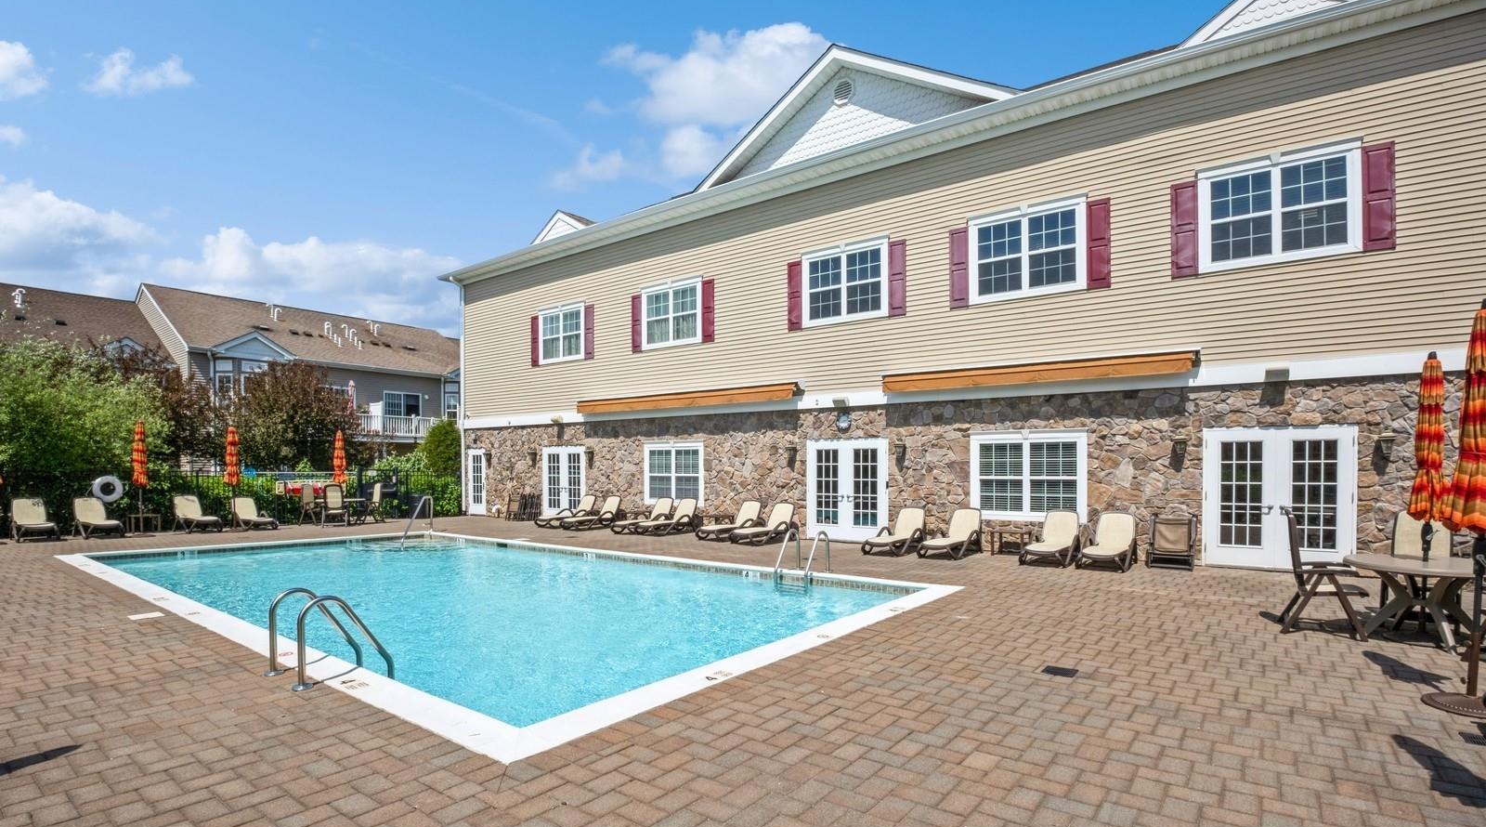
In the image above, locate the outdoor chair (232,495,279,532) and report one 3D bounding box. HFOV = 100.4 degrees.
[{"bbox_3d":[-12.662,2.554,16.051,1.680,0.840,0.710,-4,-6,37],"label":"outdoor chair"}]

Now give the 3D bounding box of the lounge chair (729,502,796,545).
[{"bbox_3d":[0.444,2.326,13.145,0.710,0.790,1.650,-4,-6,37],"label":"lounge chair"}]

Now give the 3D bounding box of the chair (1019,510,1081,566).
[{"bbox_3d":[5.171,2.083,10.358,0.710,0.790,1.650,-4,-6,39],"label":"chair"}]

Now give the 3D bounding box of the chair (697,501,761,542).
[{"bbox_3d":[-0.259,2.381,13.770,0.710,0.790,1.650,-4,-6,38],"label":"chair"}]

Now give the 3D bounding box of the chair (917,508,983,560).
[{"bbox_3d":[3.762,2.149,11.115,0.710,0.790,1.650,-4,-7,40],"label":"chair"}]

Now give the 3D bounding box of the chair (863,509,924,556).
[{"bbox_3d":[2.874,2.188,11.558,0.710,0.790,1.650,-4,-6,37],"label":"chair"}]

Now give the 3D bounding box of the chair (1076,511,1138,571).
[{"bbox_3d":[5.855,2.044,9.911,0.710,0.790,1.650,-4,-7,41],"label":"chair"}]

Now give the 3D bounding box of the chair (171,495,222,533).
[{"bbox_3d":[-13.625,2.487,15.482,1.680,0.840,0.710,-3,-6,34],"label":"chair"}]

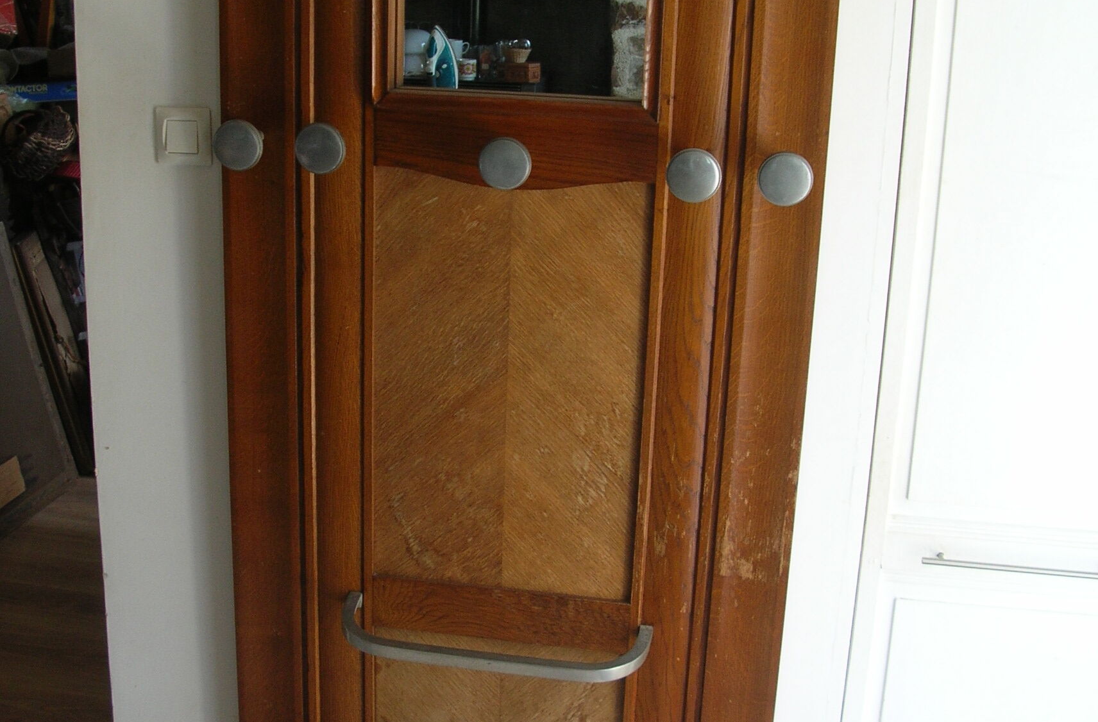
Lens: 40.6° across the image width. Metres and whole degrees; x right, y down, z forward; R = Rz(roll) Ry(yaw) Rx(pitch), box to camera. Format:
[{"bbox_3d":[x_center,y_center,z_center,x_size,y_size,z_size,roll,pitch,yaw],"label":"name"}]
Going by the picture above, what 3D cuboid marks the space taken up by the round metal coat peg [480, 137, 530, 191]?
[{"bbox_3d":[-0.056,-0.269,2.005,0.069,0.069,0.050,5,17,9],"label":"round metal coat peg"}]

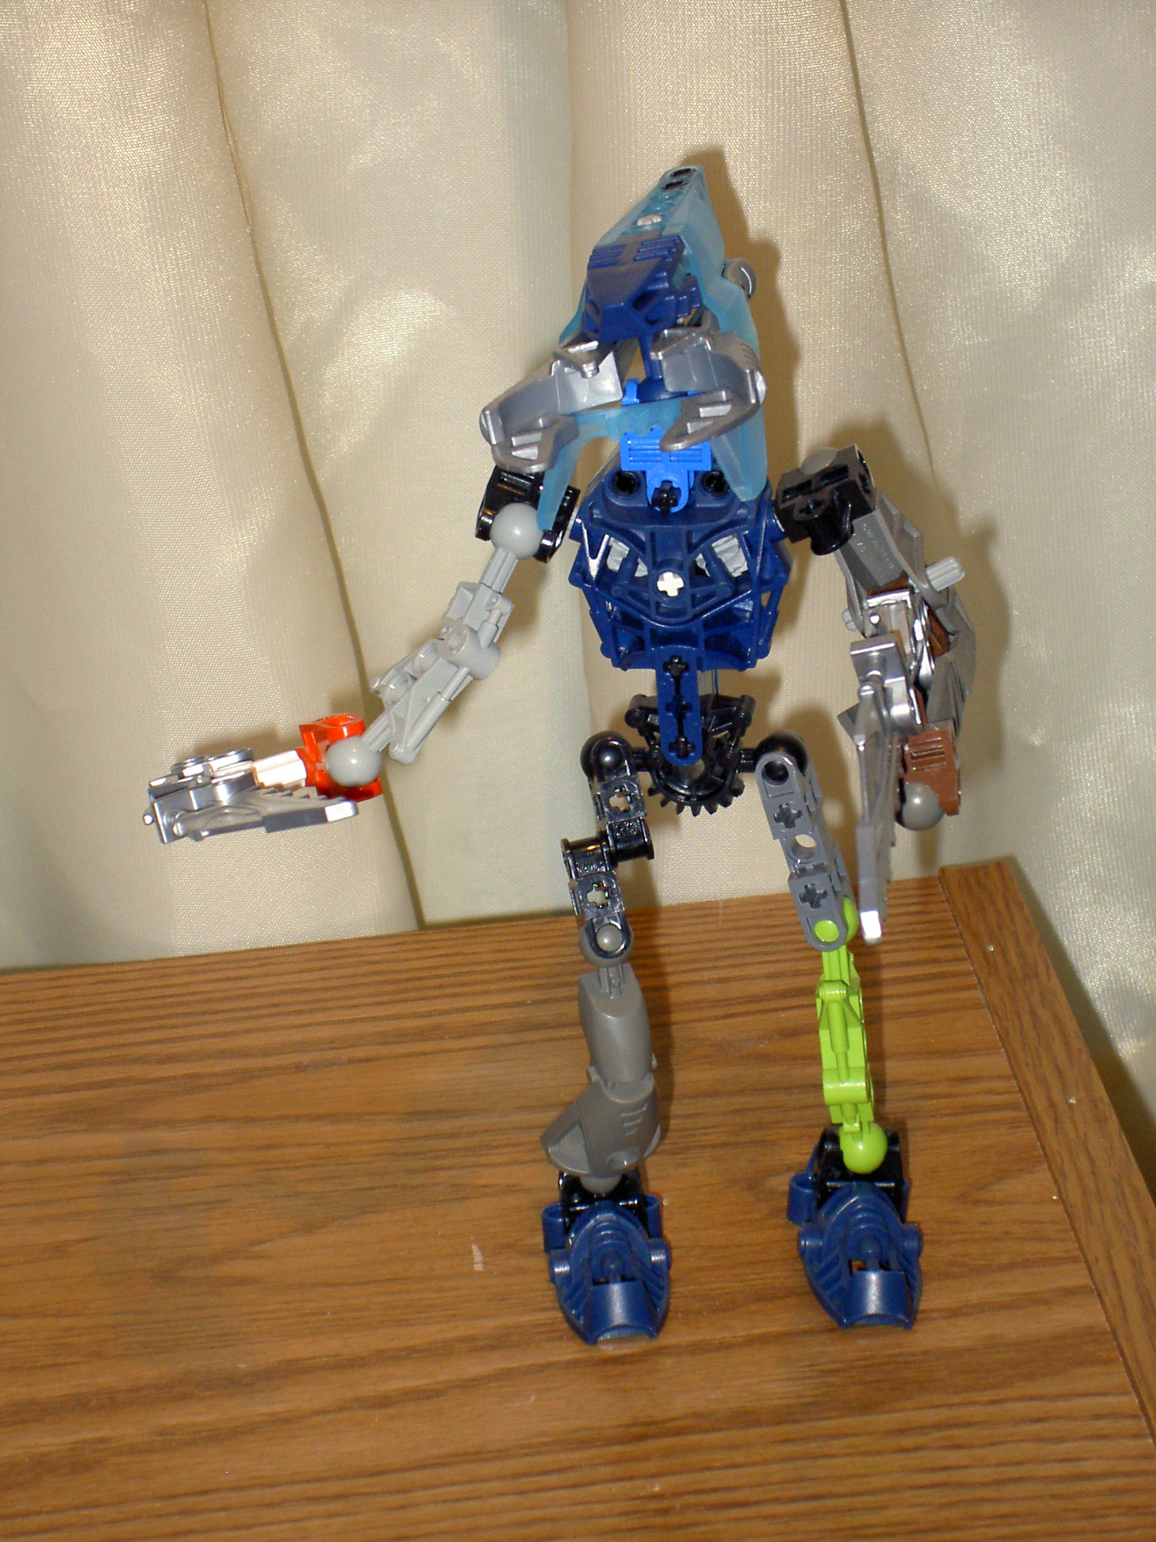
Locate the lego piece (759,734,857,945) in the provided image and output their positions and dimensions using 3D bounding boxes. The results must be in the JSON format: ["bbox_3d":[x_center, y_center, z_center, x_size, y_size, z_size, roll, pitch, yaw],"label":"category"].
[{"bbox_3d":[0.042,0.014,0.834,0.009,0.041,0.010,-10,18,24],"label":"lego piece"}]

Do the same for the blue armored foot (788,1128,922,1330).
[{"bbox_3d":[0.054,0.085,0.868,0.024,0.021,0.042,-4,33,-1],"label":"blue armored foot"}]

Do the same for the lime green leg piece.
[{"bbox_3d":[0.051,0.051,0.857,0.011,0.060,0.014,-8,32,3],"label":"lime green leg piece"}]

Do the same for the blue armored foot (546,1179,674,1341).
[{"bbox_3d":[0.005,0.087,0.868,0.024,0.021,0.042,-5,33,-3],"label":"blue armored foot"}]

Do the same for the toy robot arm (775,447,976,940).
[{"bbox_3d":[0.056,-0.015,0.847,0.036,0.094,0.038,-4,33,-1],"label":"toy robot arm"}]

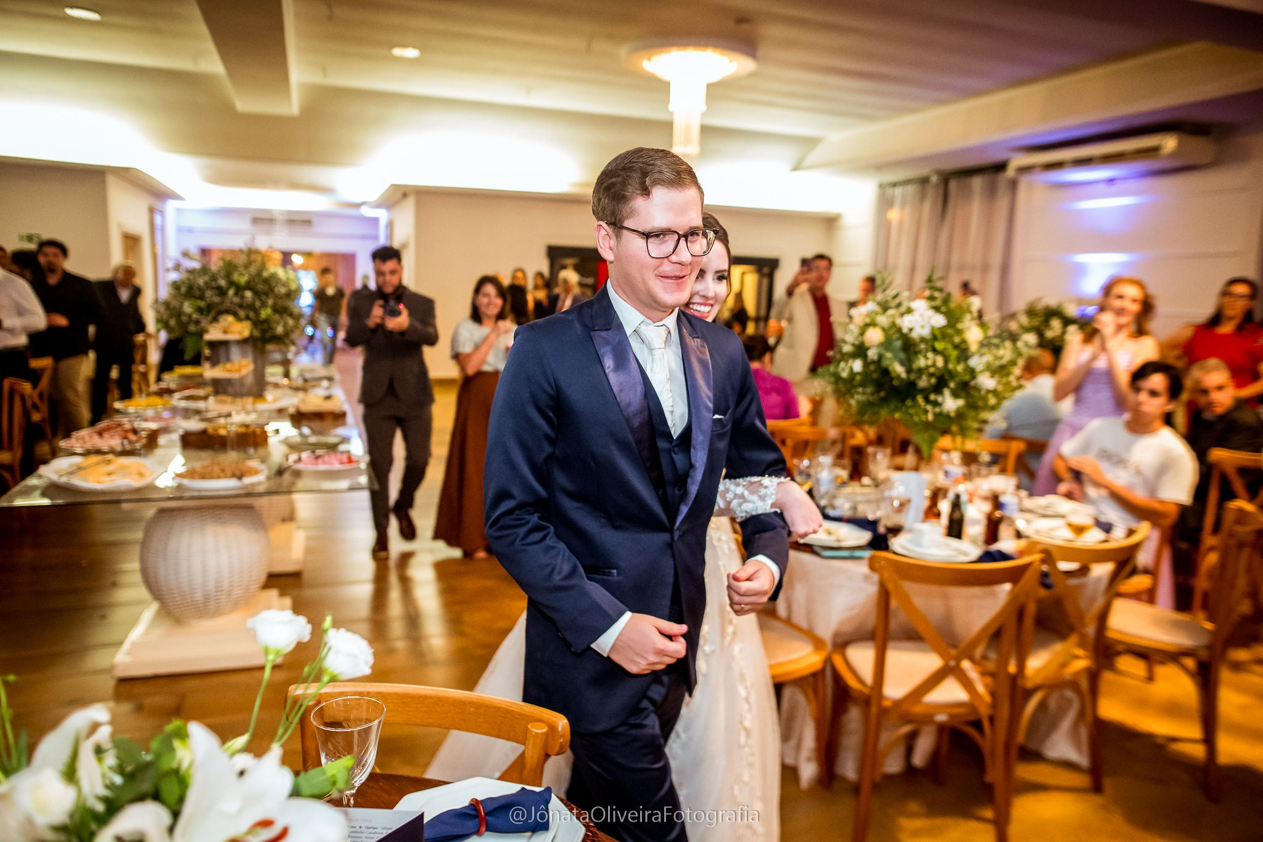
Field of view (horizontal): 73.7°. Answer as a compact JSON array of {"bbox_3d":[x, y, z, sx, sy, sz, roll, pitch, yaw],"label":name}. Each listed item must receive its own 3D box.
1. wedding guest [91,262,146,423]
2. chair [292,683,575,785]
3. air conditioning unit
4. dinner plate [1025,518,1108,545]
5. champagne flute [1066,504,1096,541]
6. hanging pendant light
[{"bbox_3d":[-4.778,-0.672,7.926,0.530,1.603,0.360,-4,11,-33],"label":"wedding guest"},{"bbox_3d":[-0.400,0.931,1.299,0.485,0.881,0.525,4,9,8],"label":"chair"},{"bbox_3d":[4.345,-2.381,7.688,0.600,0.210,1.650,-1,10,-21],"label":"air conditioning unit"},{"bbox_3d":[1.532,0.390,2.967,0.285,0.028,0.285,2,9,0],"label":"dinner plate"},{"bbox_3d":[1.482,0.354,2.765,0.092,0.160,0.092,-1,10,-21],"label":"champagne flute"},{"bbox_3d":[0.448,-2.386,6.516,0.980,0.880,0.980,2,9,0],"label":"hanging pendant light"}]

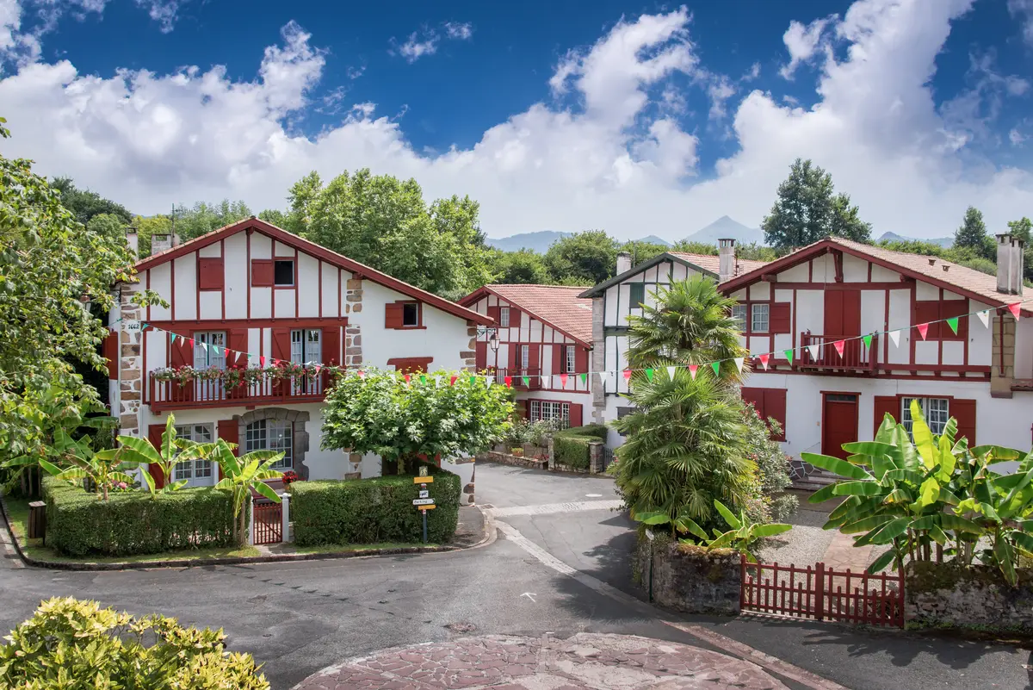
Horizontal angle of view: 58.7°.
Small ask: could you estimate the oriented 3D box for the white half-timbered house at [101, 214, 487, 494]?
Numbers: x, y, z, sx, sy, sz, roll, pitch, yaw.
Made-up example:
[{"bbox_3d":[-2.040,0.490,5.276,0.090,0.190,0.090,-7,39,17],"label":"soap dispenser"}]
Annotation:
[{"bbox_3d":[-7.347,0.525,29.292,9.896,8.048,11.500,-1,2,-22],"label":"white half-timbered house"}]

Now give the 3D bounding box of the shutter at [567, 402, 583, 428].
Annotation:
[{"bbox_3d":[2.640,3.176,41.173,0.722,1.143,0.050,2,3,32],"label":"shutter"}]

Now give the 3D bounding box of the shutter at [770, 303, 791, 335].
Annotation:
[{"bbox_3d":[8.170,-0.825,28.413,0.596,0.986,0.050,1,3,25],"label":"shutter"}]

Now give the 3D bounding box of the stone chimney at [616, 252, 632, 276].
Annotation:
[{"bbox_3d":[4.628,-3.329,39.401,0.500,1.350,0.550,2,3,34],"label":"stone chimney"}]

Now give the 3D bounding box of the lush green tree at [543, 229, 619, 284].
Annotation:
[{"bbox_3d":[5.259,-3.375,74.926,6.045,12.021,6.045,0,2,0],"label":"lush green tree"}]

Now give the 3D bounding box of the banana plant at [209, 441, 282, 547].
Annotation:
[{"bbox_3d":[-6.593,3.572,22.398,1.835,2.579,1.700,-1,2,-23],"label":"banana plant"}]

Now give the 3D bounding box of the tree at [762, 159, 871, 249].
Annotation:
[{"bbox_3d":[20.074,-4.633,61.867,7.321,15.672,6.955,0,2,0],"label":"tree"}]

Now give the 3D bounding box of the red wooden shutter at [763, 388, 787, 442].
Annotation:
[{"bbox_3d":[9.027,2.429,32.000,0.760,1.780,0.060,2,3,26],"label":"red wooden shutter"}]

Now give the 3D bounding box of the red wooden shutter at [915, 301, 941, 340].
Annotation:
[{"bbox_3d":[10.886,-0.649,24.299,0.589,1.025,0.060,2,3,33],"label":"red wooden shutter"}]

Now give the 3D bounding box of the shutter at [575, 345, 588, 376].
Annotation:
[{"bbox_3d":[2.883,0.663,40.925,0.650,1.326,0.050,2,3,32],"label":"shutter"}]

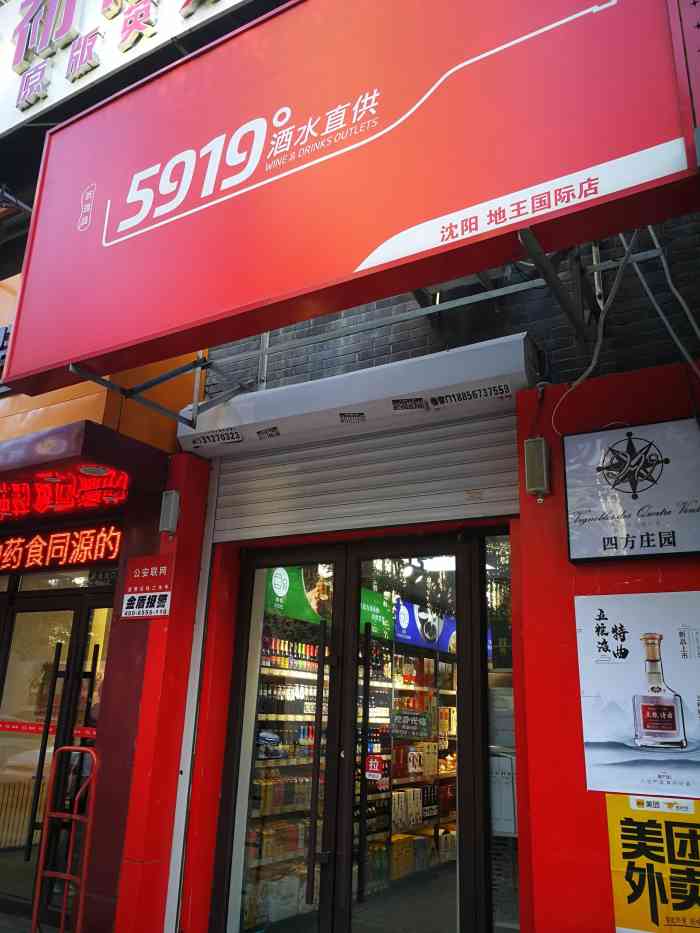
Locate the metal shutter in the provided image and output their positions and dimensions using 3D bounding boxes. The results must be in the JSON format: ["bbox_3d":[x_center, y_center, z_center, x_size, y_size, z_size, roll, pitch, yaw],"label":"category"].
[{"bbox_3d":[0.005,0.092,4.330,2.050,0.590,0.090,-8,-21,29],"label":"metal shutter"}]

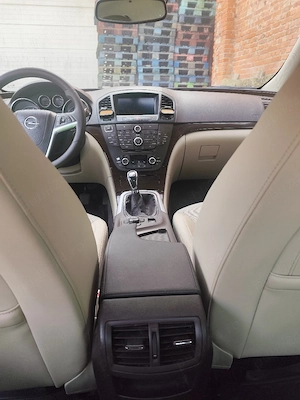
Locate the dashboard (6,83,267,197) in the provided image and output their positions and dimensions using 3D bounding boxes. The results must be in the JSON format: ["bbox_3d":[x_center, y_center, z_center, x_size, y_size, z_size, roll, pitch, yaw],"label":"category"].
[{"bbox_3d":[-0.066,-0.320,1.305,1.450,0.470,0.500,-1,19,-6],"label":"dashboard"}]

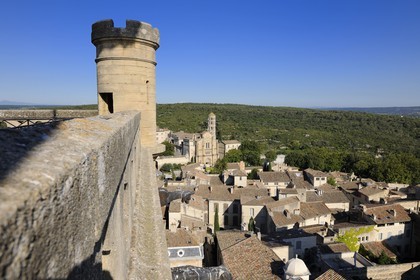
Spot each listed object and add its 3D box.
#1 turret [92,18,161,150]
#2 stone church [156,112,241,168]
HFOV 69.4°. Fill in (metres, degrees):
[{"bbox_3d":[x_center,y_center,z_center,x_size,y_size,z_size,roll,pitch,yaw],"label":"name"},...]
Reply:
[{"bbox_3d":[-3.038,-1.963,11.256,2.373,4.181,2.373,-1,6,-15],"label":"turret"},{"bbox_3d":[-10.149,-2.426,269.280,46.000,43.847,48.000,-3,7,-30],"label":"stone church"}]

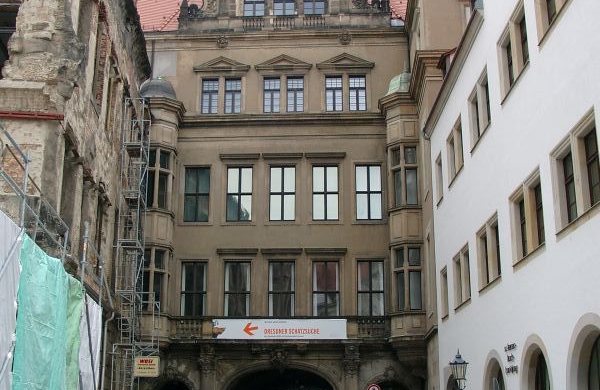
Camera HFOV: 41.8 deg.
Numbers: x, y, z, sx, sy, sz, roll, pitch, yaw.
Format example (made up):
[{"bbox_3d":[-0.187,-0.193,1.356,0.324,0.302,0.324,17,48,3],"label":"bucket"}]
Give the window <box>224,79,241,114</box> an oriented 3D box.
[{"bbox_3d":[-3.302,-4.893,38.686,0.785,1.843,0.200,-1,-17,3],"label":"window"}]

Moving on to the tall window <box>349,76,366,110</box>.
[{"bbox_3d":[3.026,-5.341,41.351,0.900,1.960,0.250,-1,-16,4],"label":"tall window"}]

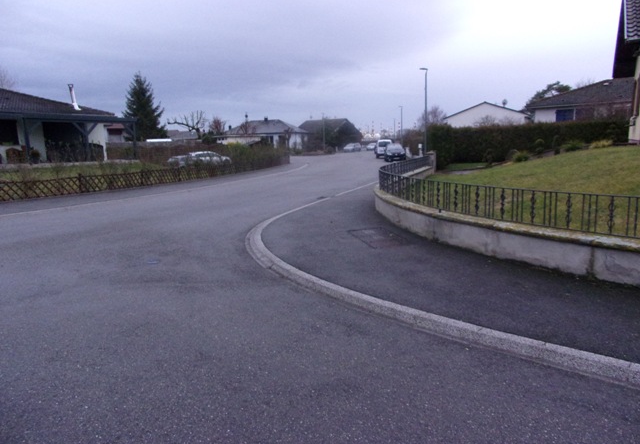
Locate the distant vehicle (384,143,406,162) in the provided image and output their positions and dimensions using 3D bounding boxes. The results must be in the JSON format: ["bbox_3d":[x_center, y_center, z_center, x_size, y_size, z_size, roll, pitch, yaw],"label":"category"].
[{"bbox_3d":[6.420,-5.924,39.567,1.760,1.470,4.100,1,10,6],"label":"distant vehicle"}]

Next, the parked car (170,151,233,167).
[{"bbox_3d":[-9.056,-4.510,34.735,4.400,1.460,1.780,-3,10,-17],"label":"parked car"}]

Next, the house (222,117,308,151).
[{"bbox_3d":[-8.310,-13.258,71.794,11.500,4.900,8.200,3,10,17],"label":"house"}]

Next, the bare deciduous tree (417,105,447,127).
[{"bbox_3d":[13.258,-10.856,54.958,3.500,6.000,3.500,0,10,0],"label":"bare deciduous tree"}]

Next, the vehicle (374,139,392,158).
[{"bbox_3d":[6.450,-7.298,46.434,1.750,1.840,4.200,1,10,6],"label":"vehicle"}]

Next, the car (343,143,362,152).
[{"bbox_3d":[5.100,-11.513,72.090,1.760,1.480,4.200,4,10,23],"label":"car"}]

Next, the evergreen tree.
[{"bbox_3d":[-17.426,-10.482,45.893,4.300,8.500,4.300,0,10,0],"label":"evergreen tree"}]

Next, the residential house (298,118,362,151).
[{"bbox_3d":[1.787,-14.726,78.645,9.000,5.500,8.800,6,11,31],"label":"residential house"}]

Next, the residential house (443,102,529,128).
[{"bbox_3d":[18.001,-9.604,49.085,8.600,5.200,9.000,5,11,29],"label":"residential house"}]

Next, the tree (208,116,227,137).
[{"bbox_3d":[-13.081,-11.032,58.985,2.400,5.000,2.400,0,10,0],"label":"tree"}]

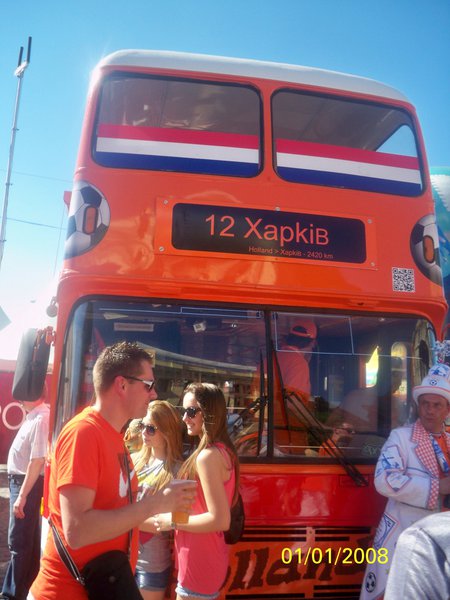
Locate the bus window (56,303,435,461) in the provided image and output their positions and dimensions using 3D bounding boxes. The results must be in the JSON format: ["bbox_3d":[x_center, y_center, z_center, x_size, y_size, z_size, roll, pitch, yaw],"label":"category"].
[{"bbox_3d":[0.245,0.495,3.644,2.300,0.920,0.200,3,-17,-11],"label":"bus window"}]

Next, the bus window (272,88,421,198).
[{"bbox_3d":[0.829,-1.044,4.083,1.060,0.720,0.090,4,-20,-13],"label":"bus window"}]

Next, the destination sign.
[{"bbox_3d":[0.285,-0.399,3.712,1.220,0.290,0.050,3,-16,-11],"label":"destination sign"}]

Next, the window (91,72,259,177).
[{"bbox_3d":[-0.279,-1.110,3.869,1.060,0.720,0.090,3,-20,-9],"label":"window"}]

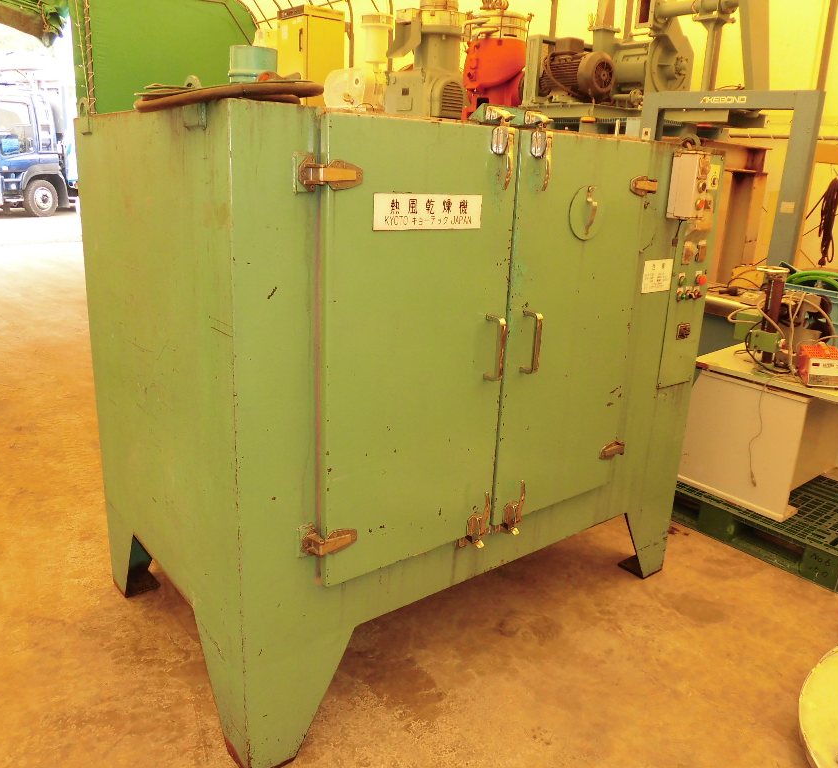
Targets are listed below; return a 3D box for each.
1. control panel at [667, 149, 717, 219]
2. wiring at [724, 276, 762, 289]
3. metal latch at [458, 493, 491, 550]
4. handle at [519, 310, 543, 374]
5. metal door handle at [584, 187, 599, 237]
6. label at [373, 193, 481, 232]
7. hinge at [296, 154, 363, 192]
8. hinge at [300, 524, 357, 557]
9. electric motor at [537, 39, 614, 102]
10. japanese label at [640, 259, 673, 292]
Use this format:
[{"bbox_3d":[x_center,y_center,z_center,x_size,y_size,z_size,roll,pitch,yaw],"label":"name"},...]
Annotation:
[{"bbox_3d":[0.867,-0.623,2.245,0.100,0.200,0.105,-10,20,-37],"label":"control panel"},{"bbox_3d":[1.953,-0.613,4.286,0.230,0.075,0.110,10,17,23],"label":"wiring"},{"bbox_3d":[0.160,0.369,1.972,0.045,0.168,0.080,-10,20,-37],"label":"metal latch"},{"bbox_3d":[0.302,-0.110,1.912,0.016,0.170,0.062,-10,20,-37],"label":"handle"},{"bbox_3d":[0.474,-0.471,1.956,0.024,0.136,0.031,-10,20,-37],"label":"metal door handle"},{"bbox_3d":[0.030,-0.395,1.632,0.318,0.082,0.006,-10,20,-37],"label":"label"},{"bbox_3d":[-0.179,-0.433,1.468,0.132,0.070,0.064,-10,20,-37],"label":"hinge"},{"bbox_3d":[-0.210,0.376,1.705,0.129,0.062,0.064,-10,20,-37],"label":"hinge"},{"bbox_3d":[1.049,-2.112,4.760,0.285,0.395,0.450,-10,20,-37],"label":"electric motor"},{"bbox_3d":[0.787,-0.356,2.334,0.161,0.102,0.004,-10,20,-37],"label":"japanese label"}]

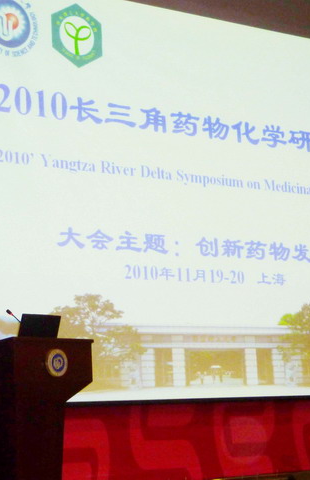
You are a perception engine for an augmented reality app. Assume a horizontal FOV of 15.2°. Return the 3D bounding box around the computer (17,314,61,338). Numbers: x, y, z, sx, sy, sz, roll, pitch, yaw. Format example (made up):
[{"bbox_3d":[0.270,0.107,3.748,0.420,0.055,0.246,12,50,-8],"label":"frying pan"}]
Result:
[{"bbox_3d":[-0.775,0.591,7.056,0.290,0.220,0.315,-16,-15,39],"label":"computer"}]

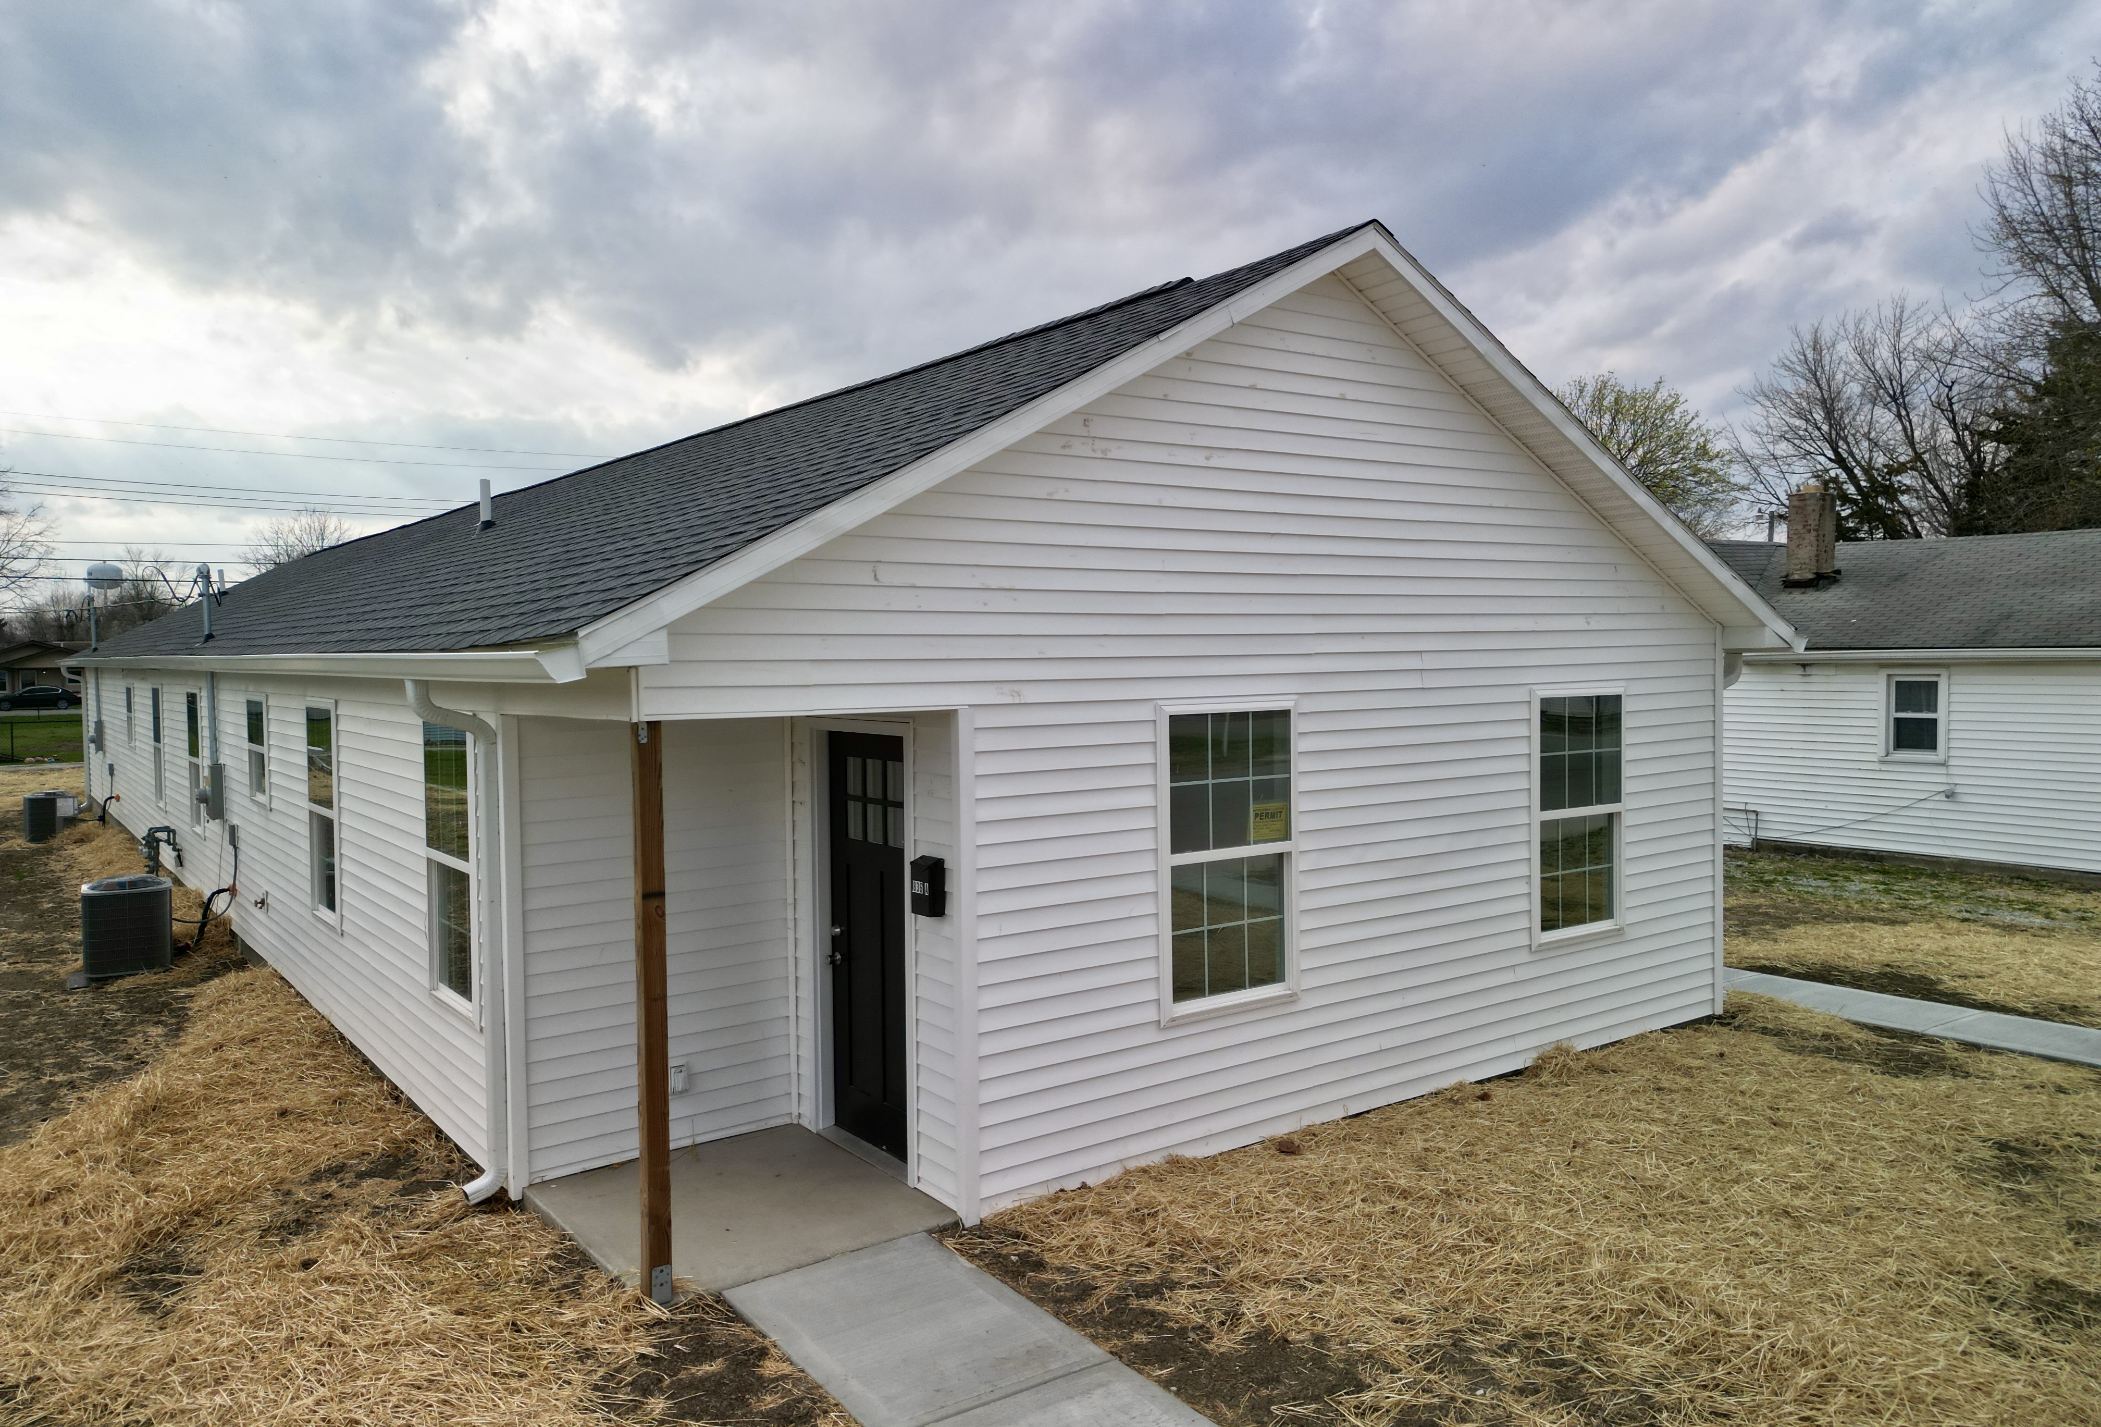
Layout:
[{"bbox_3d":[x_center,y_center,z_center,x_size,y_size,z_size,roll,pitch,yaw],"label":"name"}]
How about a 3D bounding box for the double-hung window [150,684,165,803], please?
[{"bbox_3d":[-11.061,0.438,18.062,0.090,1.530,0.940,-2,3,-36],"label":"double-hung window"}]

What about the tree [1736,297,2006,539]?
[{"bbox_3d":[22.594,-5.360,40.242,6.800,12.142,6.800,1,3,29],"label":"tree"}]

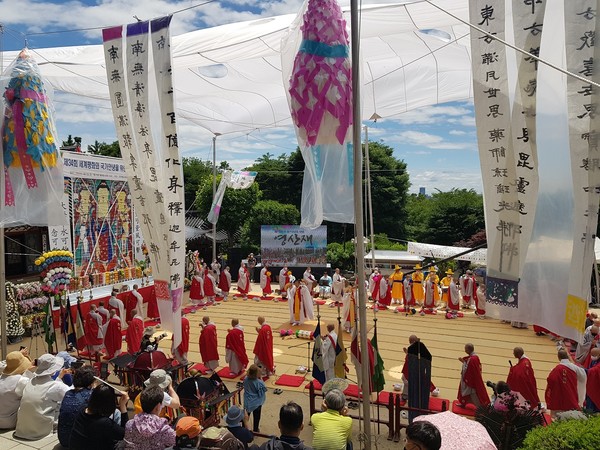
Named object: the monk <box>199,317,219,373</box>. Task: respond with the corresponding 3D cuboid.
[{"bbox_3d":[-2.664,3.461,13.127,0.440,1.660,0.480,2,5,28],"label":"monk"}]

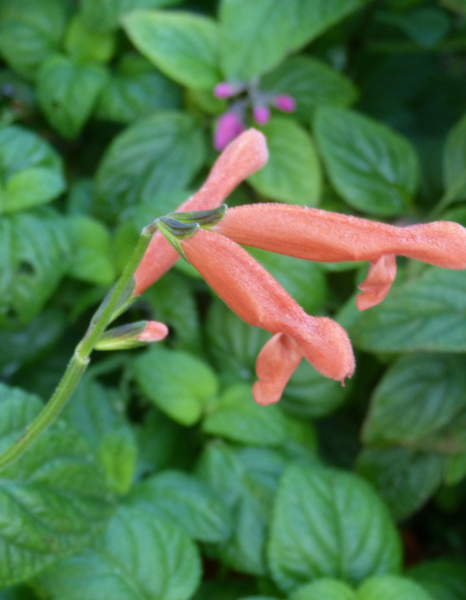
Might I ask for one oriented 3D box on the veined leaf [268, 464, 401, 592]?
[{"bbox_3d":[0.024,0.054,0.565,0.032,0.008,0.034,-8,60,-4],"label":"veined leaf"}]

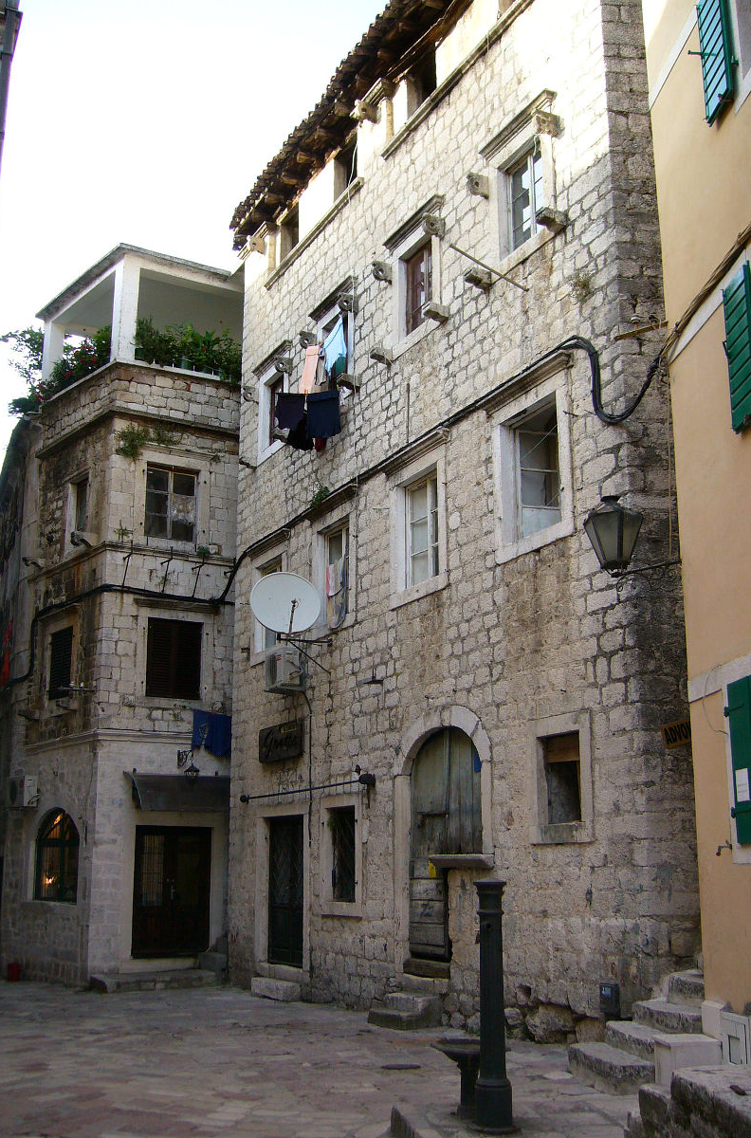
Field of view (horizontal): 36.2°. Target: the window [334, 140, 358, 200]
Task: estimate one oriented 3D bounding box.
[{"bbox_3d":[-0.416,-6.512,18.826,0.200,0.850,0.830,8,-17,-28],"label":"window"}]

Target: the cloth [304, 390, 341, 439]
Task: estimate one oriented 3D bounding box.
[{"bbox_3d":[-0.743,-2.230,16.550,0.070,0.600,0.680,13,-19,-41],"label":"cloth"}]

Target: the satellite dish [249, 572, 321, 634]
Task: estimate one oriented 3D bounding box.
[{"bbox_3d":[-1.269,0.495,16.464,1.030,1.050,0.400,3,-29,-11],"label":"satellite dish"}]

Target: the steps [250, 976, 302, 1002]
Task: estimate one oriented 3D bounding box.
[{"bbox_3d":[-1.419,6.010,16.454,0.245,0.266,1.175,7,-16,-27],"label":"steps"}]

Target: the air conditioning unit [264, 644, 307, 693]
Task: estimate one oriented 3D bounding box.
[{"bbox_3d":[-1.398,1.573,17.773,0.290,0.560,0.700,8,-17,-28],"label":"air conditioning unit"}]

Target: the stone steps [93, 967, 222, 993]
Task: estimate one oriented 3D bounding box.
[{"bbox_3d":[-3.311,6.319,17.666,1.942,0.225,0.562,8,-16,-31],"label":"stone steps"}]

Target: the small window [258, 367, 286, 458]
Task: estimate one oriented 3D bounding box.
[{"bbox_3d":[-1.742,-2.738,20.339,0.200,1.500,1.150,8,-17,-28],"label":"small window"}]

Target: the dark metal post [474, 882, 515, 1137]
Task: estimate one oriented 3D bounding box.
[{"bbox_3d":[0.706,2.611,6.973,0.260,1.397,0.260,-1,-14,5],"label":"dark metal post"}]

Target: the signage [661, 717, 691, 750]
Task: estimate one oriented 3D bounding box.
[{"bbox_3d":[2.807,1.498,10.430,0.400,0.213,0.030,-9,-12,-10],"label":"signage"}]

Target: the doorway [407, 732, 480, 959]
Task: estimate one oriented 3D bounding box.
[{"bbox_3d":[0.791,3.183,13.346,0.092,2.616,1.574,7,-16,-27],"label":"doorway"}]

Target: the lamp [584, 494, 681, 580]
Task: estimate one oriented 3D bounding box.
[{"bbox_3d":[2.128,-0.255,9.511,0.770,0.680,0.480,-3,-14,12],"label":"lamp"}]

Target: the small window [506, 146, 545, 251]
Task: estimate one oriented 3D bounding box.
[{"bbox_3d":[1.761,-4.292,13.314,0.092,1.093,0.818,7,-16,-27],"label":"small window"}]

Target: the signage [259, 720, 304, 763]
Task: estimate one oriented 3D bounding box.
[{"bbox_3d":[-1.441,2.648,17.437,0.143,0.521,1.431,7,-16,-27],"label":"signage"}]

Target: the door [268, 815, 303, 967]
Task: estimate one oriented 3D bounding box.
[{"bbox_3d":[-1.360,4.907,17.657,0.130,2.180,1.400,8,-17,-28],"label":"door"}]

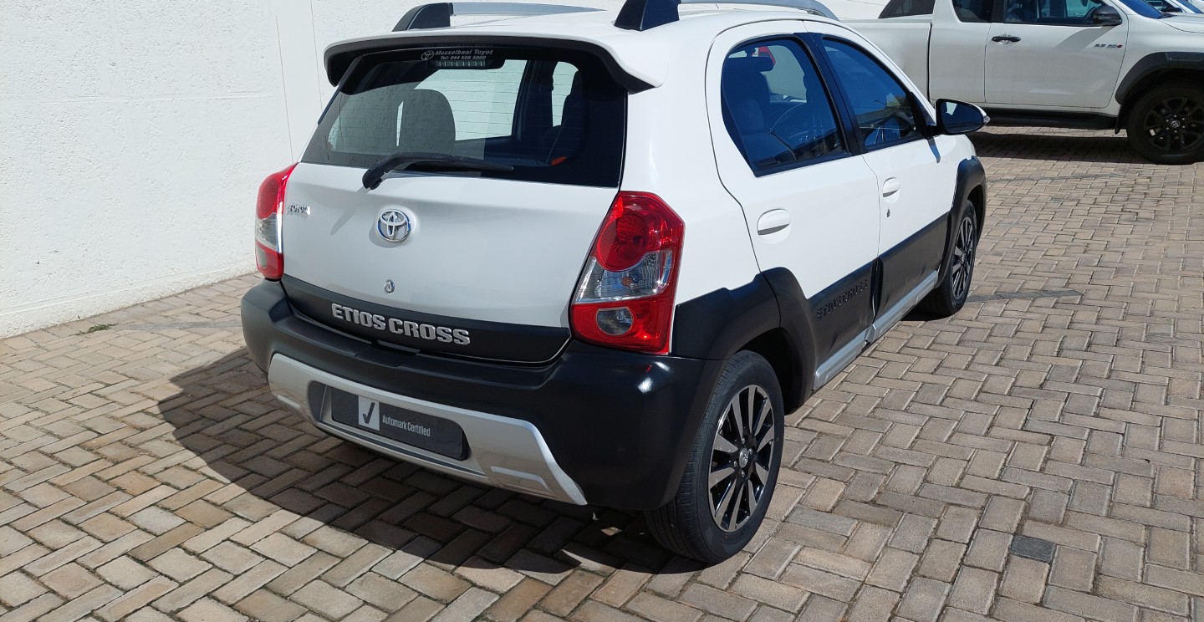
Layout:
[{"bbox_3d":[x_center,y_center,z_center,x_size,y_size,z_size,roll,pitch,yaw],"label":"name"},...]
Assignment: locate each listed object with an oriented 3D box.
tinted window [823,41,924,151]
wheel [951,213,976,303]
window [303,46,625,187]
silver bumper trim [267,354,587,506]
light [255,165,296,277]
[{"bbox_3d":[1.057,-0.831,3.154,0.060,0.410,0.800,-15,7,39],"label":"tinted window"},{"bbox_3d":[1.757,-0.275,4.235,0.160,0.410,0.410,10,21,34],"label":"wheel"},{"bbox_3d":[-0.430,-0.551,2.321,1.230,0.390,0.080,10,-10,34],"label":"window"},{"bbox_3d":[-0.581,0.285,2.308,1.290,0.235,0.150,10,21,34],"label":"silver bumper trim"},{"bbox_3d":[-1.029,-0.275,2.712,0.215,0.375,0.240,10,21,34],"label":"light"}]

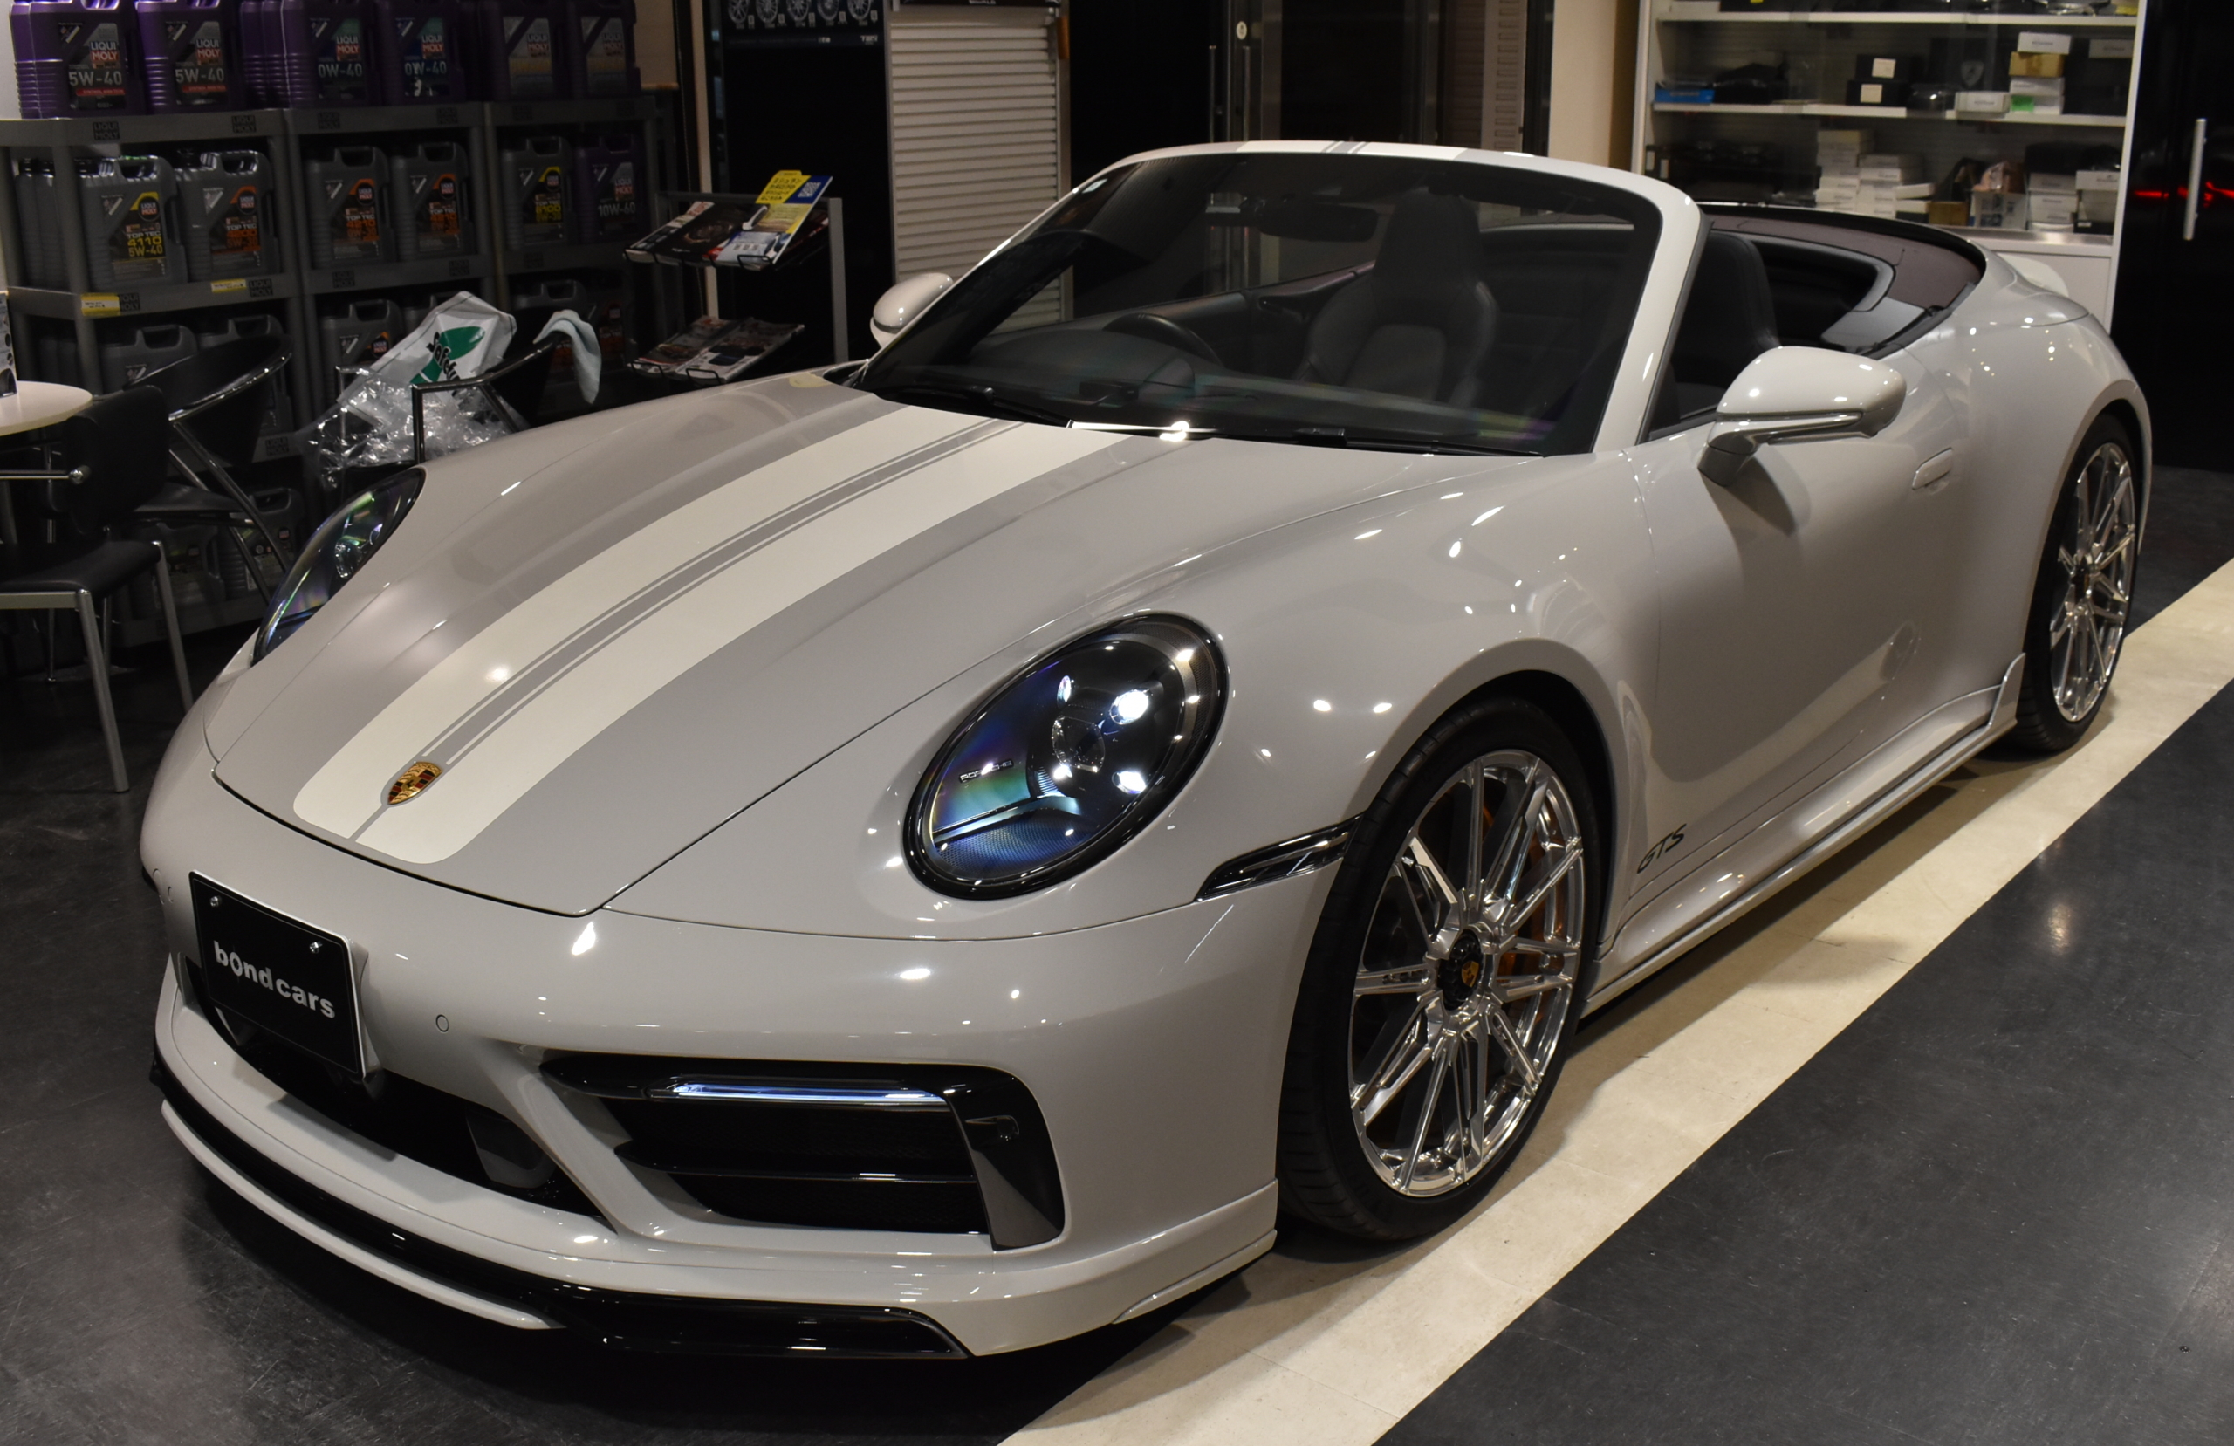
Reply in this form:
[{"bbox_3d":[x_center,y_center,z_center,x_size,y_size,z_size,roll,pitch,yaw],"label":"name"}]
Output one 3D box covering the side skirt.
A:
[{"bbox_3d":[1.142,0.124,3.419,0.110,0.160,1.680,13,22,38],"label":"side skirt"}]

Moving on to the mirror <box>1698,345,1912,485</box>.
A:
[{"bbox_3d":[0.948,-0.427,2.909,0.222,0.210,0.230,13,22,38],"label":"mirror"}]

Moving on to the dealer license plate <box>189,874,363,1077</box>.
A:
[{"bbox_3d":[-0.909,0.269,2.280,0.330,0.165,0.020,13,22,38],"label":"dealer license plate"}]

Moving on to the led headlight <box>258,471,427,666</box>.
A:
[{"bbox_3d":[-1.114,-0.217,3.020,0.225,0.240,0.320,13,22,38],"label":"led headlight"}]

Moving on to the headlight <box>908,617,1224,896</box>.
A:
[{"bbox_3d":[-0.053,0.032,2.147,0.290,0.240,0.300,13,22,38],"label":"headlight"}]

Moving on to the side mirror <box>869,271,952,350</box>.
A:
[{"bbox_3d":[-0.439,-0.746,4.015,0.222,0.210,0.230,13,22,38],"label":"side mirror"}]

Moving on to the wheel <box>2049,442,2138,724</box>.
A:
[{"bbox_3d":[1.877,-0.305,4.337,0.270,0.570,0.570,13,22,38],"label":"wheel"}]

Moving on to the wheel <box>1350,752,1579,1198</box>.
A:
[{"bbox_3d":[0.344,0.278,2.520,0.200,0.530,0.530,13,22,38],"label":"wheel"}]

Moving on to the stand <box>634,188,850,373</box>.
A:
[{"bbox_3d":[-1.020,-0.825,5.500,0.730,1.070,0.290,13,22,38],"label":"stand"}]

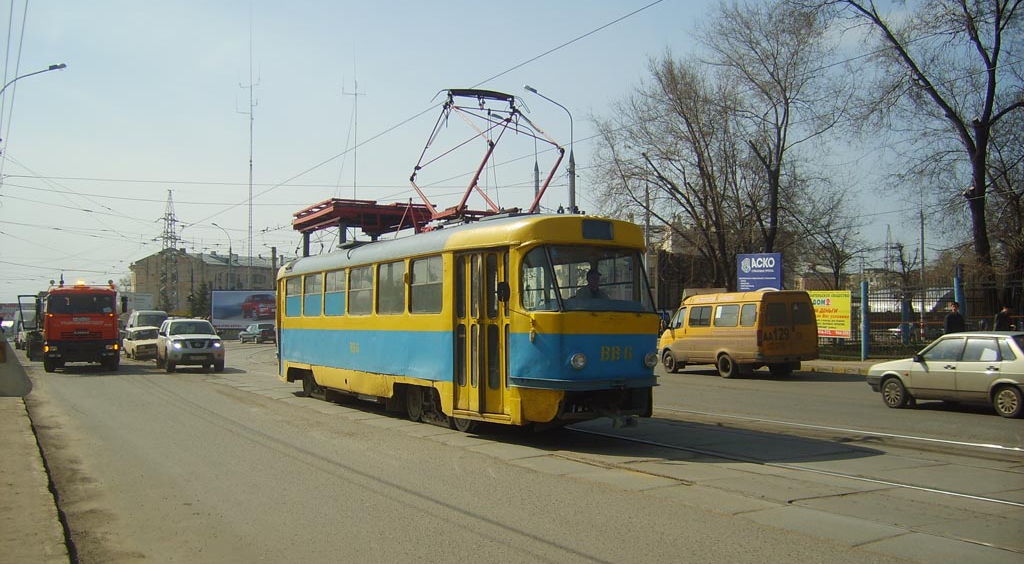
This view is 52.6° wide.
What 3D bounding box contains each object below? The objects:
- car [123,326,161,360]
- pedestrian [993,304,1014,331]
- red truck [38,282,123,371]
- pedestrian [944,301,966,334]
[{"bbox_3d":[-16.873,2.859,47.832,1.650,1.440,4.150,0,-2,-25],"label":"car"},{"bbox_3d":[13.215,1.499,27.758,0.380,1.700,0.500,-2,-3,32],"label":"pedestrian"},{"bbox_3d":[-16.258,1.744,39.158,2.500,3.000,7.800,0,-2,-23],"label":"red truck"},{"bbox_3d":[11.835,1.475,27.560,0.560,1.760,0.360,-1,-2,6],"label":"pedestrian"}]

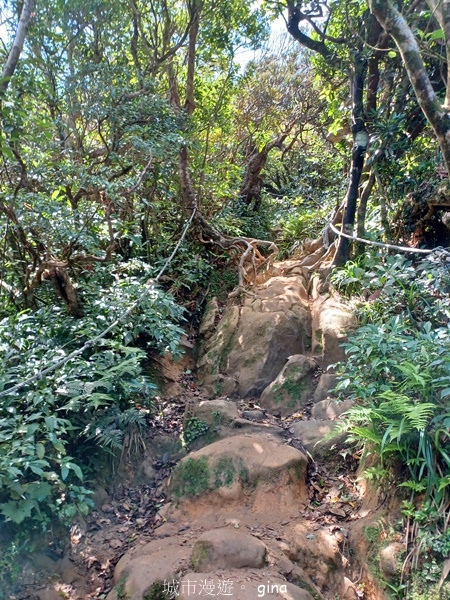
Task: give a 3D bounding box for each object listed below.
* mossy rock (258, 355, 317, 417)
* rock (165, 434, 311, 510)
[{"bbox_3d":[0.620,0.810,4.220,0.540,0.560,0.450,0,0,0],"label":"mossy rock"},{"bbox_3d":[0.100,1.230,3.250,1.020,0.360,0.700,0,0,0],"label":"rock"}]

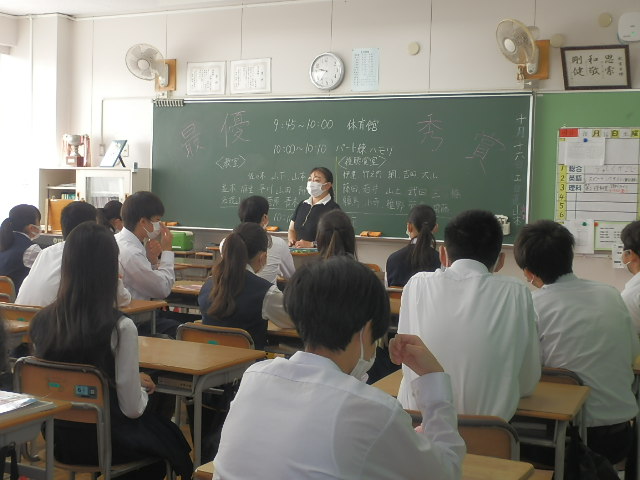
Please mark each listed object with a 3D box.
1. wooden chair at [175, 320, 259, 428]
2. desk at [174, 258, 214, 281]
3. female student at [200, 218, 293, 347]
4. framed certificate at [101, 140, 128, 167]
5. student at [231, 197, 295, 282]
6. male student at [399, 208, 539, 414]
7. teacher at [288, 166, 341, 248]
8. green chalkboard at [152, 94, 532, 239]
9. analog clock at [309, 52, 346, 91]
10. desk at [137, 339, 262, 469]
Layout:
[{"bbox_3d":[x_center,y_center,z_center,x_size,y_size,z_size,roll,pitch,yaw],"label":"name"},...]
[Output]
[{"bbox_3d":[-0.314,0.721,3.964,0.380,0.760,0.460,3,5,25],"label":"wooden chair"},{"bbox_3d":[-0.981,0.515,6.893,0.650,0.710,0.430,3,5,25],"label":"desk"},{"bbox_3d":[-0.264,0.501,4.115,0.460,1.180,0.680,3,5,25],"label":"female student"},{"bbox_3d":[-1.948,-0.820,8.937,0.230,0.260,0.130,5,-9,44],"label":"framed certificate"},{"bbox_3d":[-0.383,0.329,5.916,0.470,1.250,0.680,3,5,25],"label":"student"},{"bbox_3d":[0.466,0.559,2.790,0.460,1.290,0.680,3,5,19],"label":"male student"},{"bbox_3d":[-0.026,0.155,7.134,0.450,1.430,0.360,3,5,25],"label":"teacher"},{"bbox_3d":[0.021,-0.640,8.174,3.600,1.200,0.070,3,5,25],"label":"green chalkboard"},{"bbox_3d":[0.064,-1.450,8.097,0.325,0.325,0.050,3,5,25],"label":"analog clock"},{"bbox_3d":[-0.605,0.773,3.535,0.650,0.710,0.430,3,5,25],"label":"desk"}]

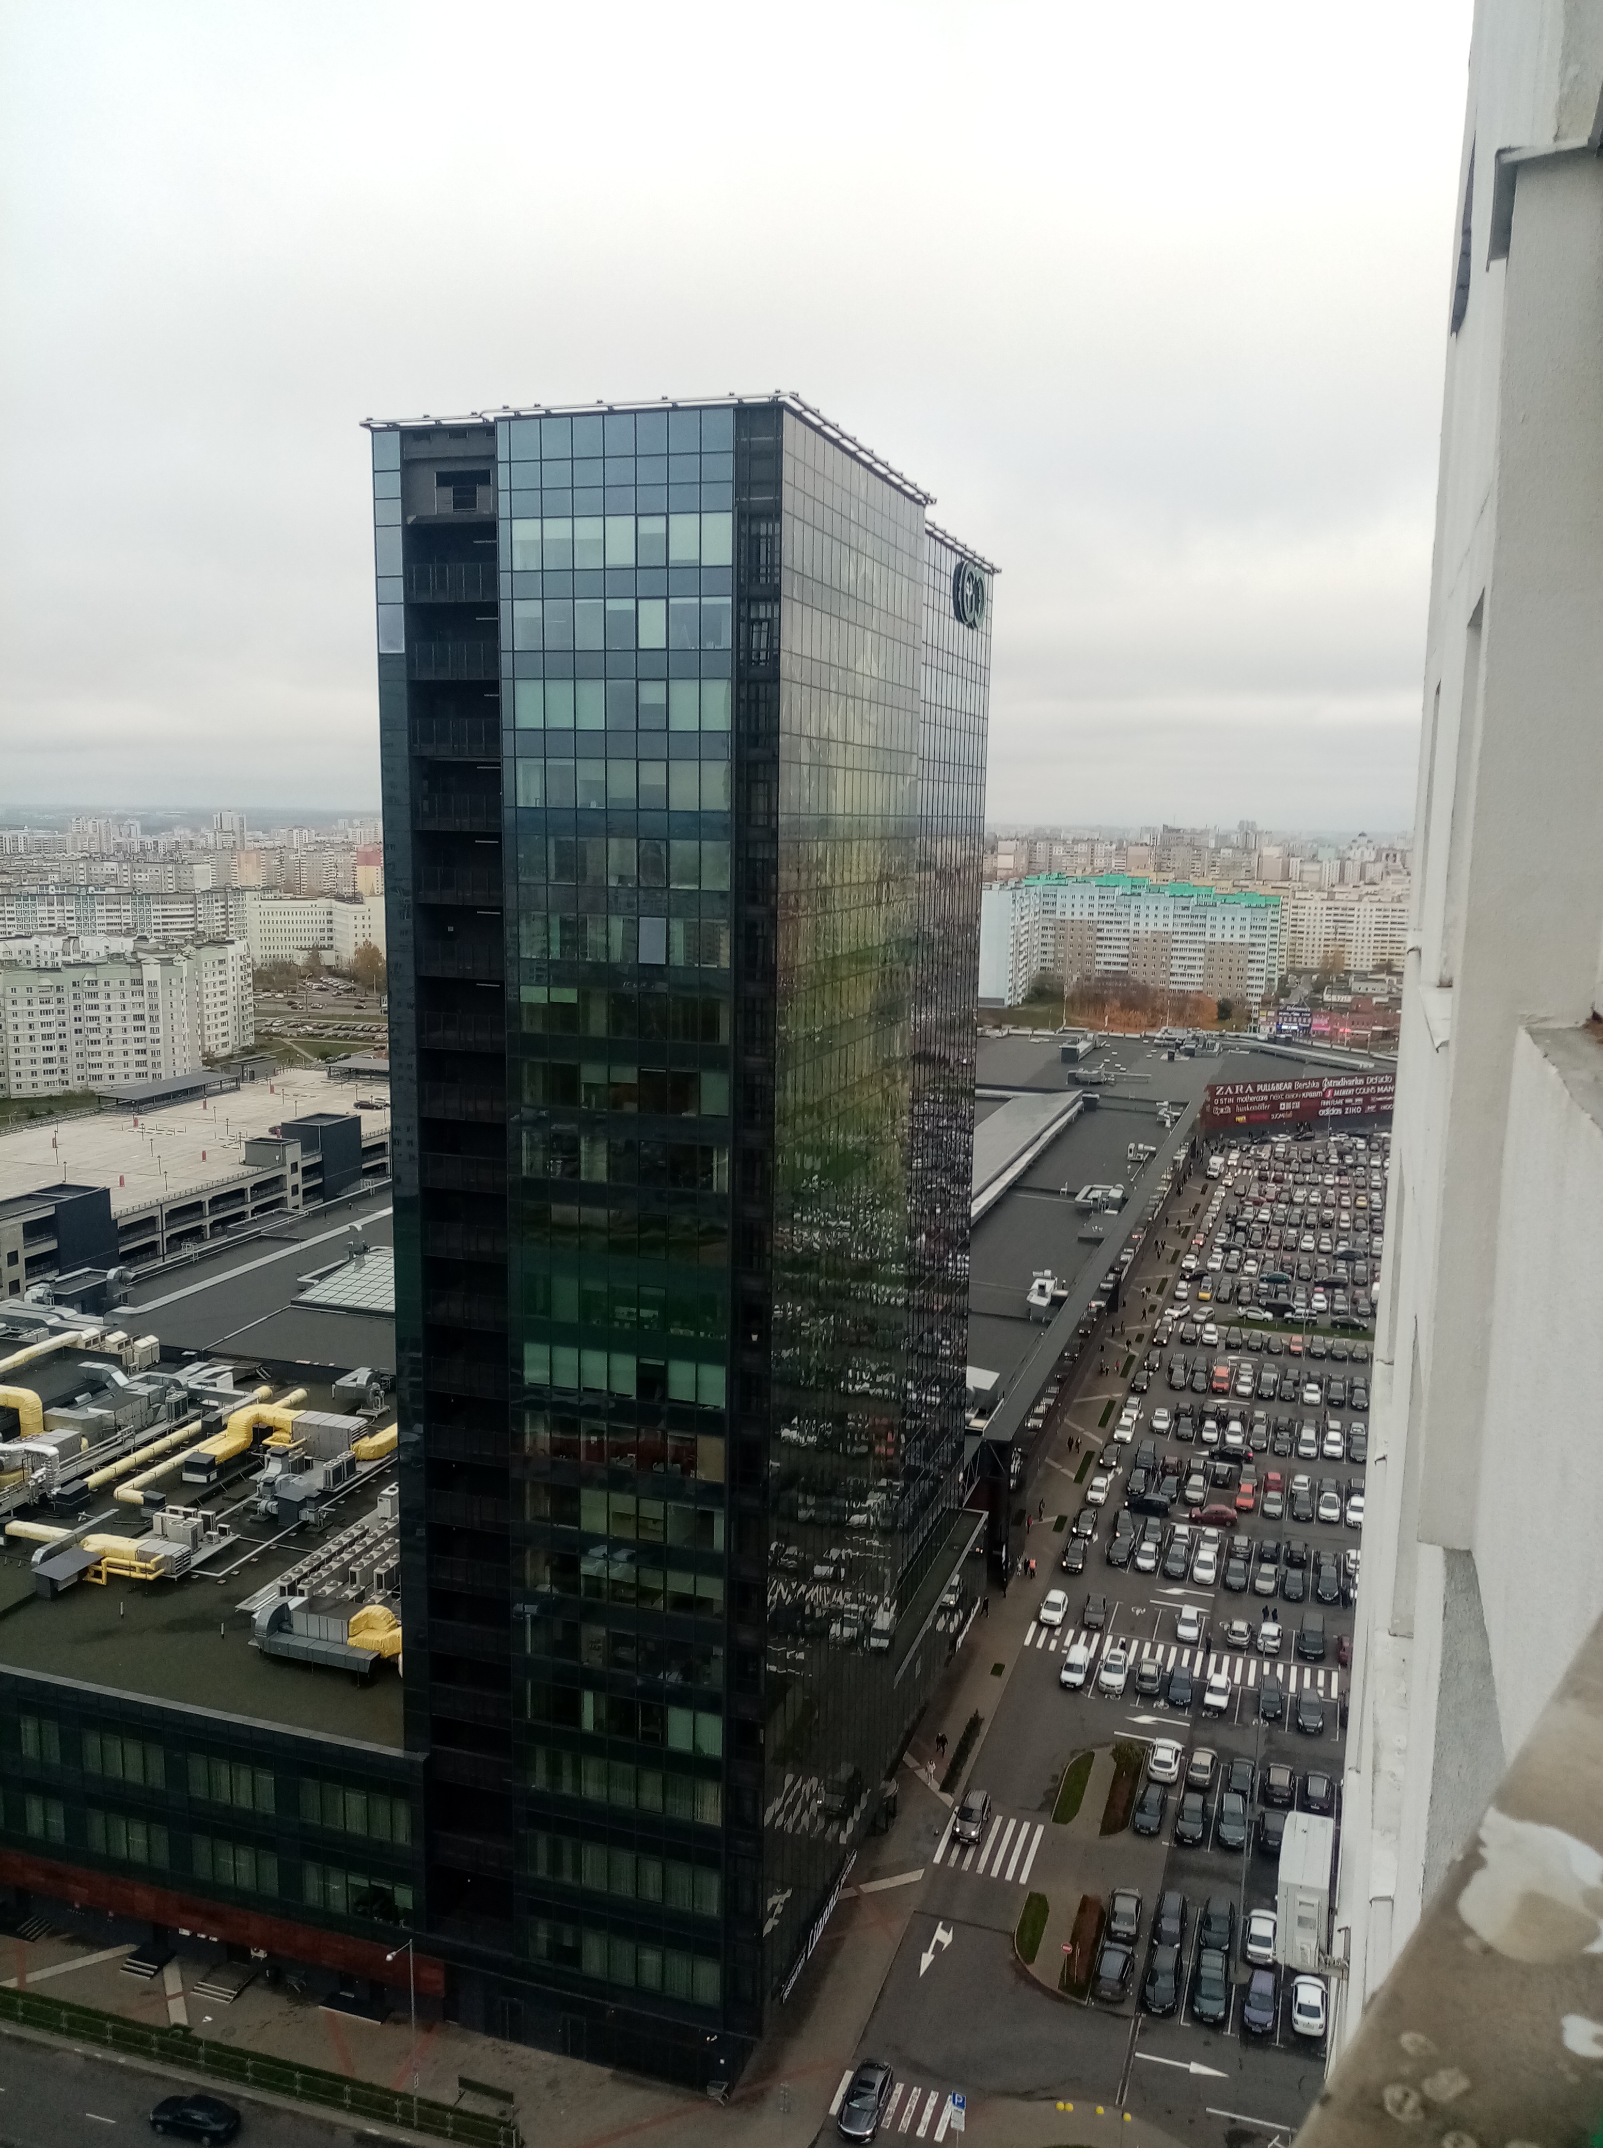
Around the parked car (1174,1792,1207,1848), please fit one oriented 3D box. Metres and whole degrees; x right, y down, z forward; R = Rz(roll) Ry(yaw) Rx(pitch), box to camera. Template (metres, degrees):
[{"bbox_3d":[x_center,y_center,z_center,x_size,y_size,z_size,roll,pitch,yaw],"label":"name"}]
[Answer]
[{"bbox_3d":[25.312,48.145,104.623,1.820,1.500,4.500,4,10,18],"label":"parked car"}]

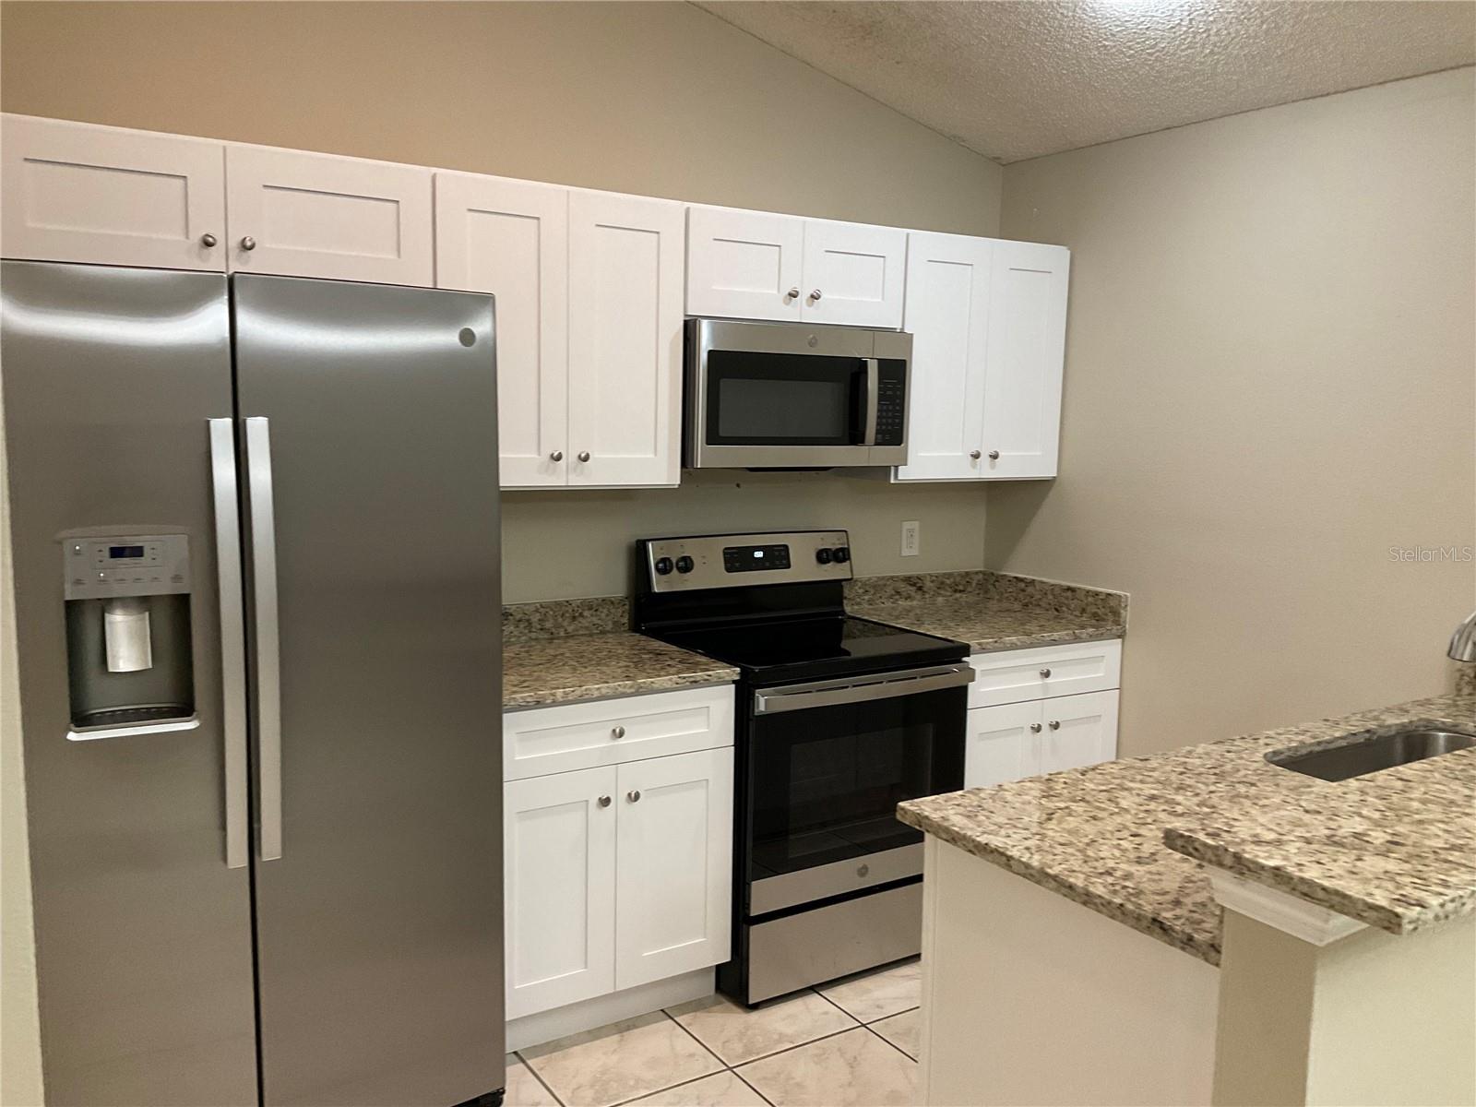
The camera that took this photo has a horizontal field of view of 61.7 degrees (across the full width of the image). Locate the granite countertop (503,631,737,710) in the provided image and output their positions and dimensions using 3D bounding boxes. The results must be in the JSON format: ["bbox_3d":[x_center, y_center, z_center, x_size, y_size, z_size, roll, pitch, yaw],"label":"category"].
[{"bbox_3d":[-0.453,0.298,3.302,0.685,0.034,0.644,-3,8,-33],"label":"granite countertop"}]

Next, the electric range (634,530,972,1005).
[{"bbox_3d":[0.187,0.570,3.702,0.757,1.195,0.692,-3,8,-33],"label":"electric range"}]

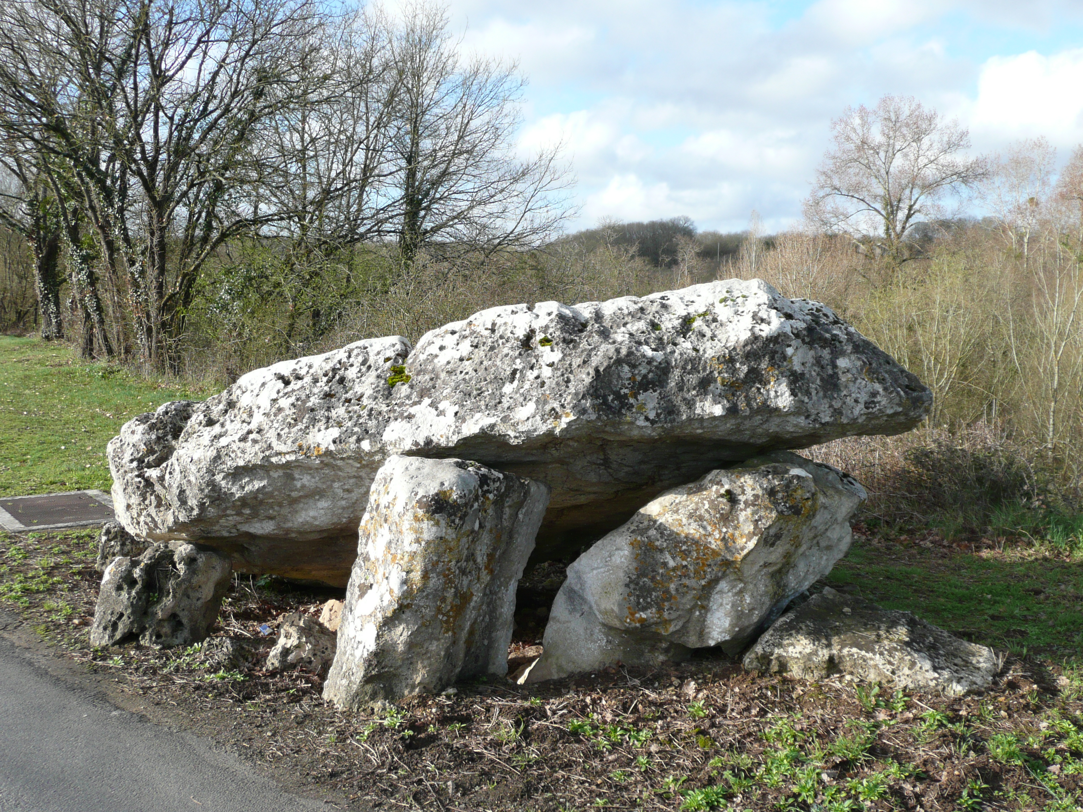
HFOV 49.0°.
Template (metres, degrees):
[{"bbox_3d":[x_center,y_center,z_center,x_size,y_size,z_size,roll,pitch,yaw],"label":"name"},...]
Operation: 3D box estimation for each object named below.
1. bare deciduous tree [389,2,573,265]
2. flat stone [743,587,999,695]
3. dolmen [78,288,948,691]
[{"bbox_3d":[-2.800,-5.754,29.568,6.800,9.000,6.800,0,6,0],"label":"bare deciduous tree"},{"bbox_3d":[1.360,0.939,4.981,1.000,0.310,0.560,2,6,22],"label":"flat stone"},{"bbox_3d":[-0.100,0.232,5.502,3.850,1.600,2.400,0,6,0],"label":"dolmen"}]

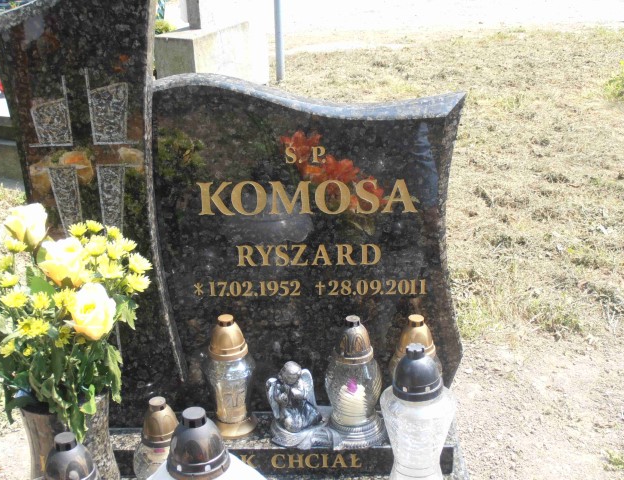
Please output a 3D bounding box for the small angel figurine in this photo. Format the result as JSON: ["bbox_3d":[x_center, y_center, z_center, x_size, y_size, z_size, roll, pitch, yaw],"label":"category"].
[{"bbox_3d":[-0.025,0.314,2.100,0.122,0.168,0.105,-1,23,0],"label":"small angel figurine"}]

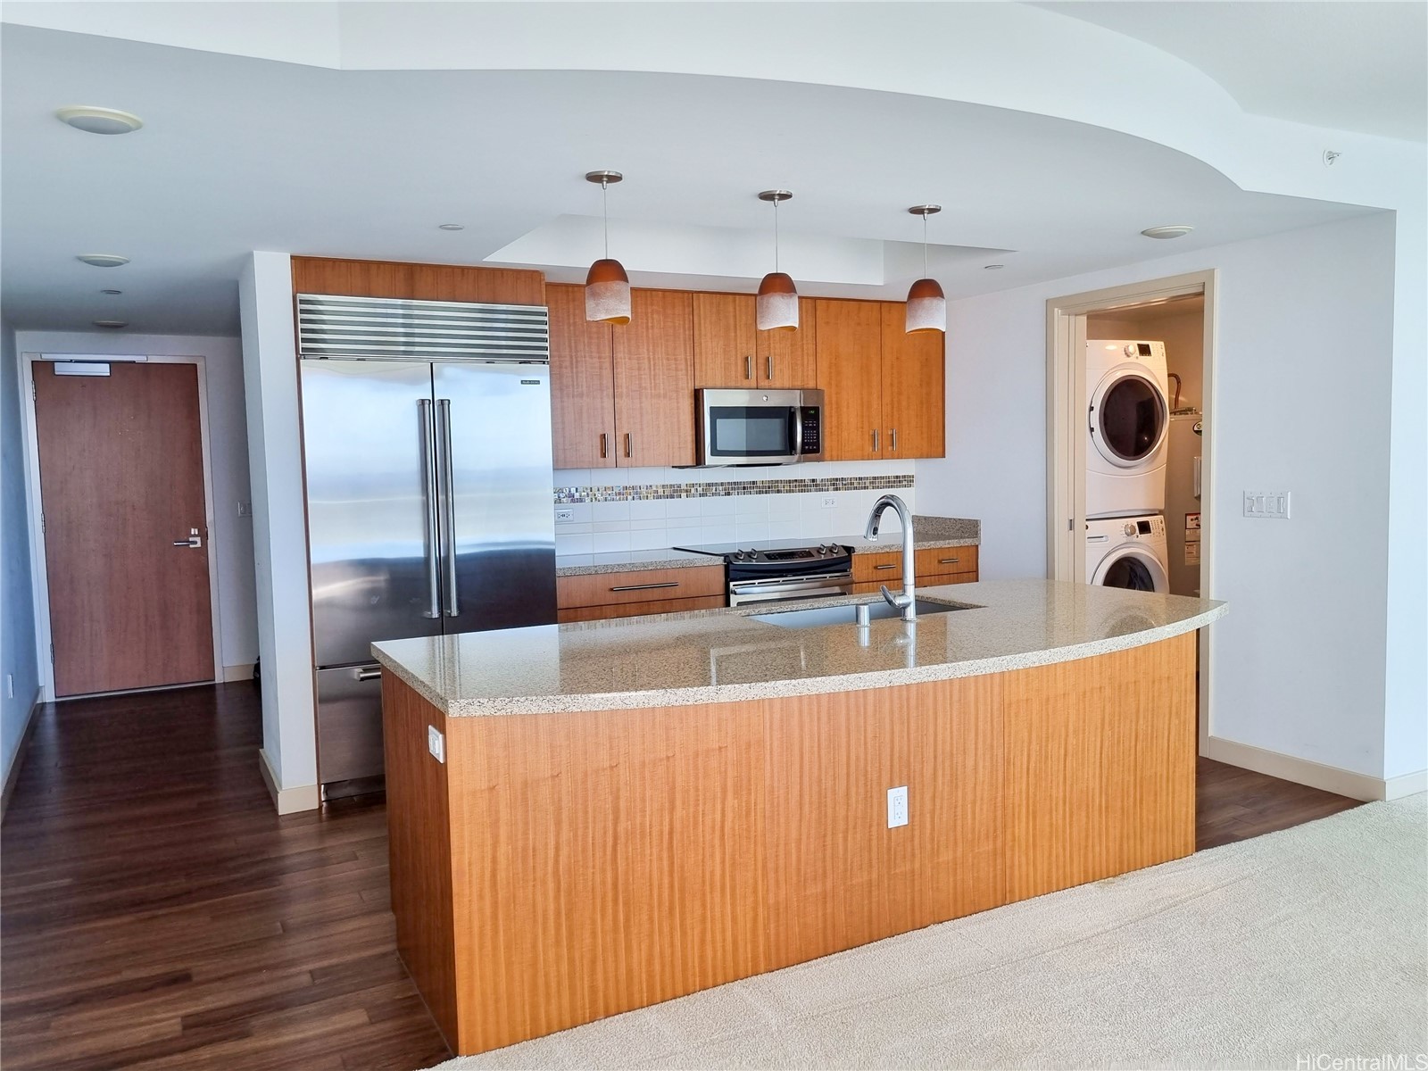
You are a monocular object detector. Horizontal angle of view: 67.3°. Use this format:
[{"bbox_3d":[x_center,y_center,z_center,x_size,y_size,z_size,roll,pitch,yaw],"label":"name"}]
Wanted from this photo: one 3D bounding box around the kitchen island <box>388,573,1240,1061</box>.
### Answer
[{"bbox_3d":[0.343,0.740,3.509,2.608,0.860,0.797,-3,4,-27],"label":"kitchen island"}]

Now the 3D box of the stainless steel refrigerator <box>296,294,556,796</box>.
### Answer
[{"bbox_3d":[-1.347,0.036,4.979,1.068,2.141,0.693,-3,4,-27],"label":"stainless steel refrigerator"}]

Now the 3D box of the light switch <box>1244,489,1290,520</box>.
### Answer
[{"bbox_3d":[2.393,-0.131,4.654,0.013,0.117,0.215,-3,4,-27],"label":"light switch"}]

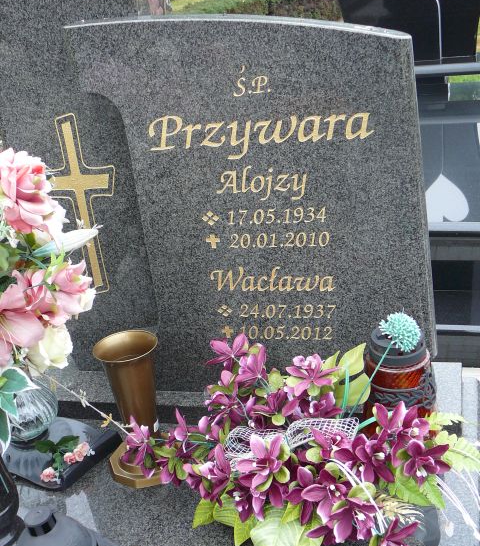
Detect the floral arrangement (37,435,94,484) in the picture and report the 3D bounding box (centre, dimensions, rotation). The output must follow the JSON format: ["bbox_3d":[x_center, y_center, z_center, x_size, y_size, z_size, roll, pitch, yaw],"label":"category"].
[{"bbox_3d":[-0.361,0.382,1.637,0.128,0.048,0.140,-10,23,-9],"label":"floral arrangement"}]

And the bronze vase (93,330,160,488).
[{"bbox_3d":[-0.211,0.274,1.624,0.144,0.284,0.144,-12,23,-14],"label":"bronze vase"}]

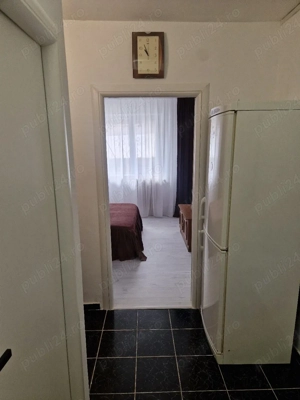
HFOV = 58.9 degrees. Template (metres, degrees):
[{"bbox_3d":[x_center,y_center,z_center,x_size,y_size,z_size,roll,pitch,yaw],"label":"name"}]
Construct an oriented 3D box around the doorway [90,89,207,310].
[{"bbox_3d":[0.017,0.042,2.469,0.986,2.067,0.140,-1,11,-1],"label":"doorway"}]

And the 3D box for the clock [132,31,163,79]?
[{"bbox_3d":[-0.010,-1.158,2.146,0.250,0.336,0.045,-1,11,-1],"label":"clock"}]

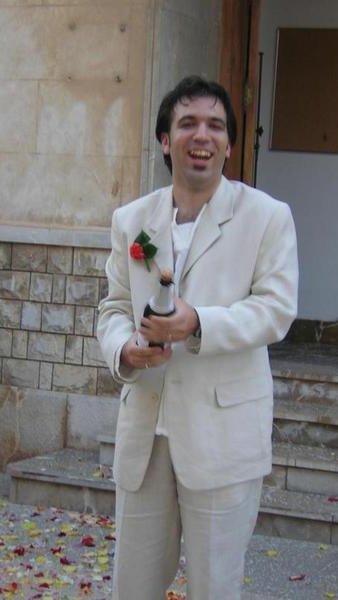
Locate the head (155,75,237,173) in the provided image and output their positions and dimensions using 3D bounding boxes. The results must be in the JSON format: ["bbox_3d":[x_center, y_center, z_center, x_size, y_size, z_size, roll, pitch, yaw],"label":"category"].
[{"bbox_3d":[0.067,-0.440,3.530,0.200,0.245,0.235,2,-3,-10],"label":"head"}]

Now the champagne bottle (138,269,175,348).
[{"bbox_3d":[-0.022,0.039,3.340,0.085,0.305,0.085,11,35,0],"label":"champagne bottle"}]

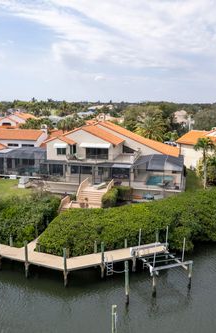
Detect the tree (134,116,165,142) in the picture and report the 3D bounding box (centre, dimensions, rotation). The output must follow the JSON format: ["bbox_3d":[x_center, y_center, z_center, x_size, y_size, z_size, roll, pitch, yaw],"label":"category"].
[{"bbox_3d":[9.370,-7.040,67.910,6.600,8.600,6.600,0,12,0],"label":"tree"}]

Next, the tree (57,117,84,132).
[{"bbox_3d":[-7.800,-6.170,64.130,5.430,8.460,4.850,0,12,0],"label":"tree"}]

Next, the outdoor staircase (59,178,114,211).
[{"bbox_3d":[-2.420,3.400,36.910,5.140,2.520,4.660,5,13,22],"label":"outdoor staircase"}]

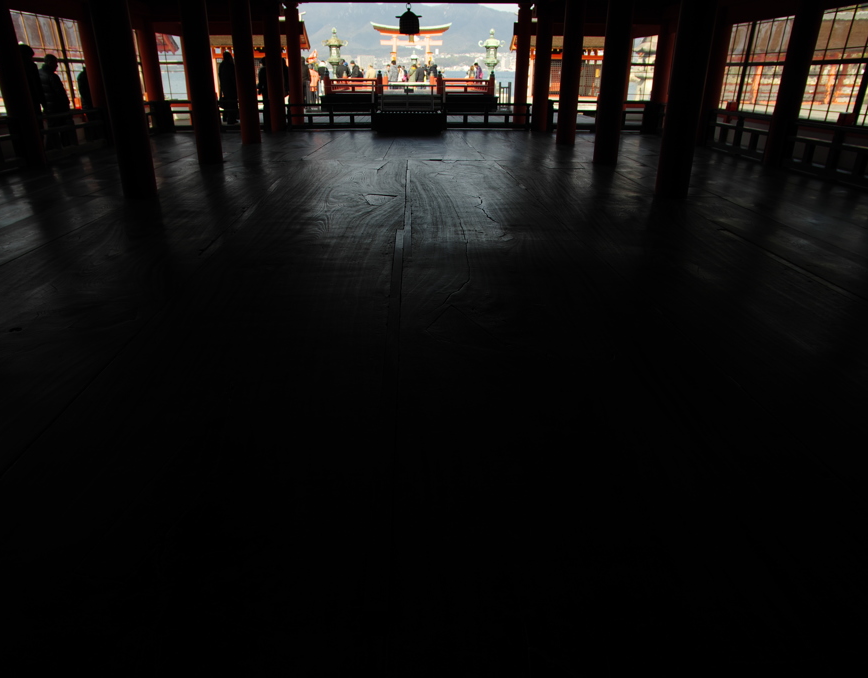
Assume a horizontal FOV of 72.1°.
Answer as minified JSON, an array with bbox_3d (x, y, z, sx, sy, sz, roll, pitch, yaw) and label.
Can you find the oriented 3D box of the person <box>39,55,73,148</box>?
[{"bbox_3d":[-6.586,-4.142,10.375,0.520,1.600,0.380,17,29,32],"label":"person"}]

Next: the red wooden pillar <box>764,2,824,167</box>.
[{"bbox_3d":[5.480,-4.084,9.033,0.380,2.800,0.380,0,24,-2],"label":"red wooden pillar"}]

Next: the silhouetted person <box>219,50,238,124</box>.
[{"bbox_3d":[-5.451,-6.671,15.868,0.380,1.750,0.530,-11,27,-25],"label":"silhouetted person"}]

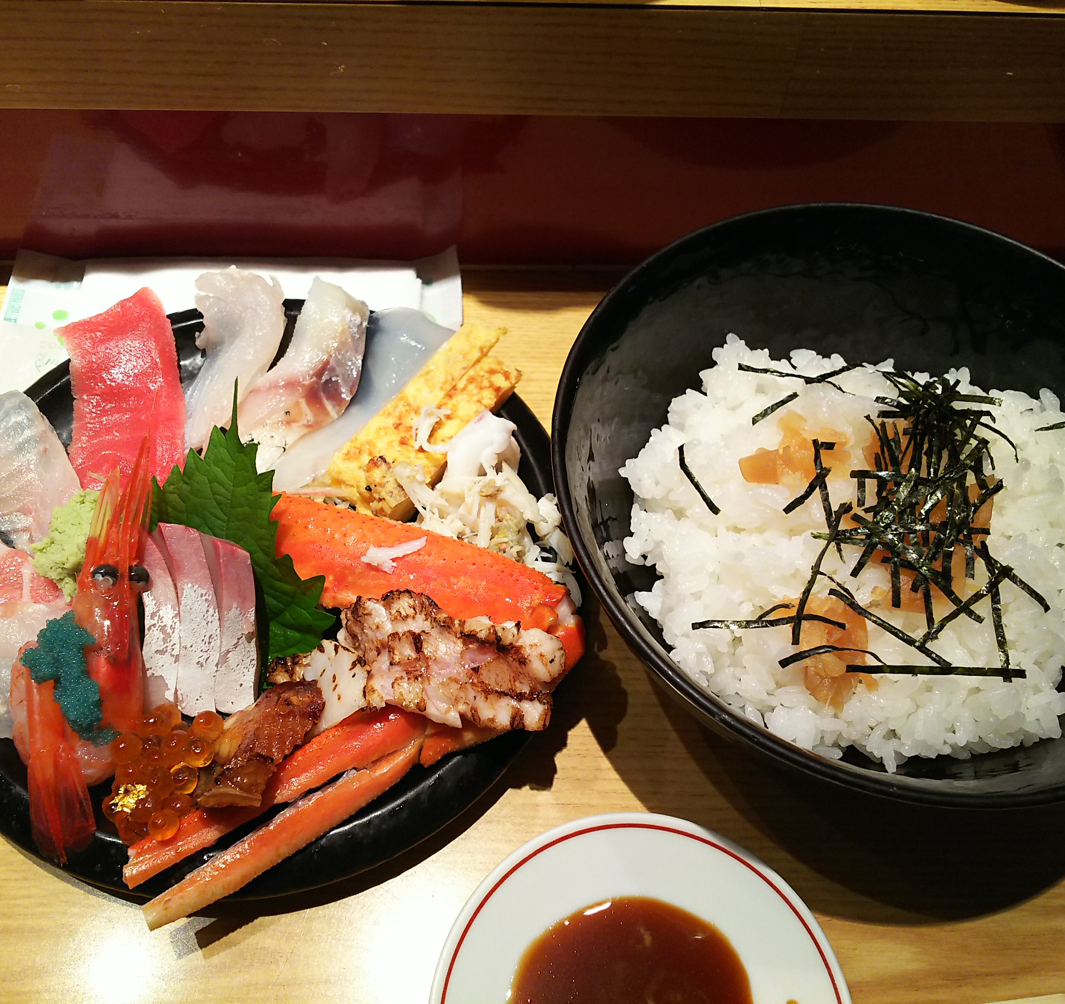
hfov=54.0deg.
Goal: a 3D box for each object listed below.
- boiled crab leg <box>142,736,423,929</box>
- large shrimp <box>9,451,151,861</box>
[{"bbox_3d":[-0.068,0.090,0.284,0.079,0.011,0.011,-29,66,-18],"label":"boiled crab leg"},{"bbox_3d":[-0.126,0.042,0.300,0.036,0.038,0.112,2,69,-2],"label":"large shrimp"}]

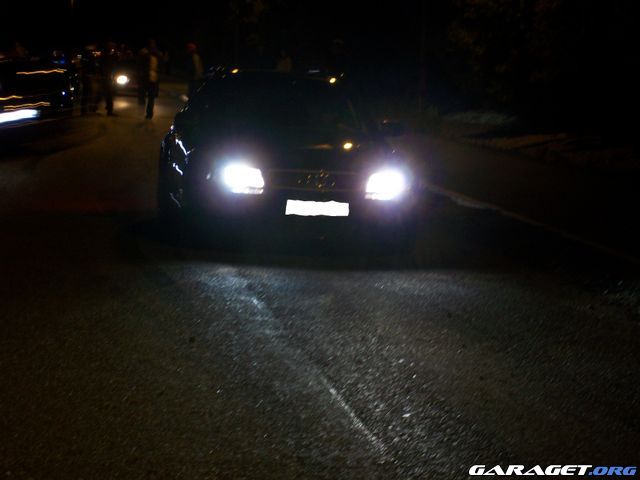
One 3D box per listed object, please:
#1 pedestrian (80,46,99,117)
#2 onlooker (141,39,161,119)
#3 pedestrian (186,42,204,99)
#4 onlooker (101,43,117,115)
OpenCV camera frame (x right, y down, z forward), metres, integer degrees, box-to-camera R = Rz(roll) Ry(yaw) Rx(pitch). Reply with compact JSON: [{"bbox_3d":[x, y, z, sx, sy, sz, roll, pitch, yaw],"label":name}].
[{"bbox_3d":[-5.252,-3.657,45.500,0.420,1.680,0.550,6,6,36],"label":"pedestrian"},{"bbox_3d":[-3.693,-3.518,43.500,0.560,1.760,0.400,1,5,-14],"label":"onlooker"},{"bbox_3d":[-2.814,-3.646,45.500,0.420,1.760,0.520,-2,6,-37],"label":"pedestrian"},{"bbox_3d":[-4.766,-3.640,45.000,0.500,1.740,0.420,-3,7,-45],"label":"onlooker"}]

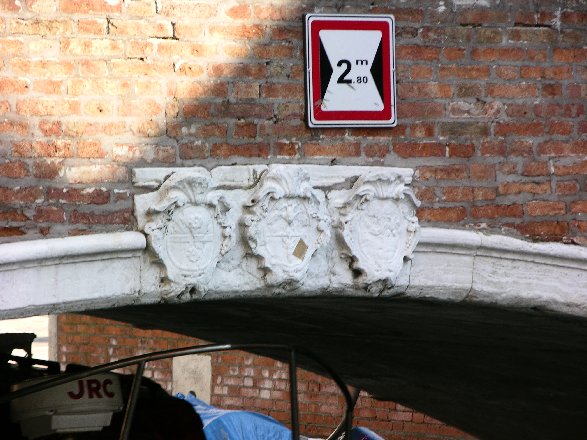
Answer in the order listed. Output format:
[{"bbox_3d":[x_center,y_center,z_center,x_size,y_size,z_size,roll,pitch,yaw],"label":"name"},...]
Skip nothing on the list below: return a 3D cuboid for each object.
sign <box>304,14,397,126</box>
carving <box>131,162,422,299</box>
[{"bbox_3d":[0.207,-0.540,14.774,0.405,0.410,0.025,-1,-1,-38],"label":"sign"},{"bbox_3d":[-0.034,0.035,14.527,1.225,0.465,0.140,-1,-1,-38],"label":"carving"}]

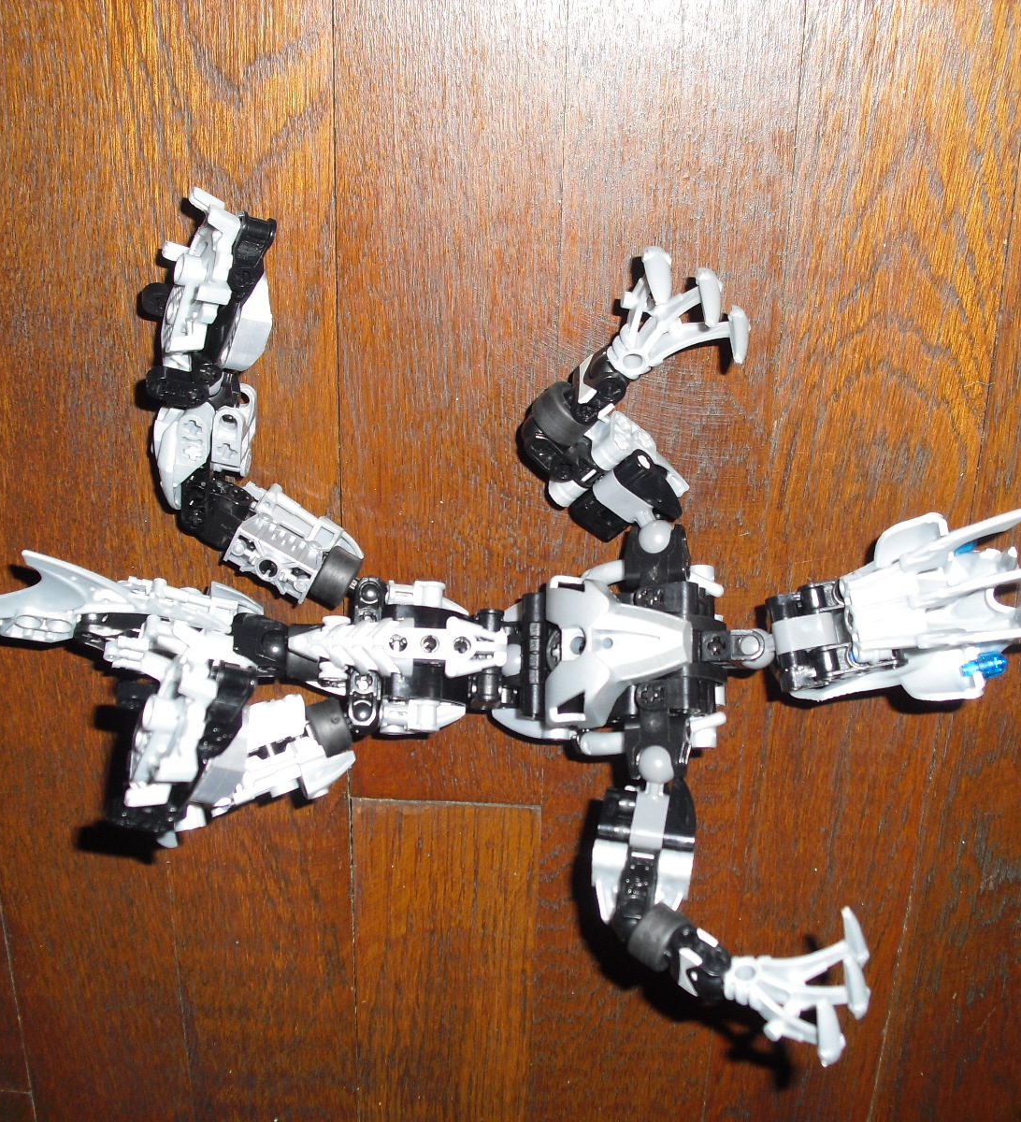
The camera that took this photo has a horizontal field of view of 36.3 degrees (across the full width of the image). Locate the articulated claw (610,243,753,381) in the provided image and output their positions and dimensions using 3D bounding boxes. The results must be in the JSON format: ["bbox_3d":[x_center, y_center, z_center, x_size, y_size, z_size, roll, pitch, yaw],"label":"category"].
[{"bbox_3d":[0.037,-0.054,0.368,0.033,0.017,0.032,35,116,-24],"label":"articulated claw"}]

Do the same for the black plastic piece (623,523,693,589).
[{"bbox_3d":[0.037,-0.001,0.390,0.017,0.013,0.015,2,114,4],"label":"black plastic piece"}]

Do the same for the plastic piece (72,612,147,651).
[{"bbox_3d":[-0.106,0.019,0.414,0.019,0.009,0.009,3,114,7],"label":"plastic piece"}]

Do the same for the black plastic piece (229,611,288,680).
[{"bbox_3d":[-0.066,0.022,0.406,0.015,0.013,0.015,7,114,2],"label":"black plastic piece"}]

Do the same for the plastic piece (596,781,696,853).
[{"bbox_3d":[0.033,0.064,0.386,0.024,0.014,0.017,8,76,2],"label":"plastic piece"}]

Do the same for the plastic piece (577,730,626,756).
[{"bbox_3d":[0.023,0.045,0.388,0.012,0.007,0.006,0,76,0],"label":"plastic piece"}]

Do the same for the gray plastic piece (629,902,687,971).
[{"bbox_3d":[0.037,0.094,0.387,0.009,0.014,0.014,36,90,18],"label":"gray plastic piece"}]

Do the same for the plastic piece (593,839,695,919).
[{"bbox_3d":[0.034,0.081,0.398,0.025,0.015,0.021,7,99,1],"label":"plastic piece"}]

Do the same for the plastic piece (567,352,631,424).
[{"bbox_3d":[0.023,-0.044,0.397,0.015,0.010,0.013,-36,107,18],"label":"plastic piece"}]

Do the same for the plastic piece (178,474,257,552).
[{"bbox_3d":[-0.078,-0.013,0.415,0.018,0.014,0.015,23,114,-6],"label":"plastic piece"}]

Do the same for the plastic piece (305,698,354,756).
[{"bbox_3d":[-0.047,0.044,0.408,0.009,0.014,0.014,-19,90,-14],"label":"plastic piece"}]

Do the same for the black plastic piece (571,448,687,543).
[{"bbox_3d":[0.030,-0.017,0.405,0.017,0.013,0.024,34,112,-10],"label":"black plastic piece"}]

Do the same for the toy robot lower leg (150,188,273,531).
[{"bbox_3d":[-0.076,-0.052,0.396,0.031,0.036,0.083,10,114,-1],"label":"toy robot lower leg"}]

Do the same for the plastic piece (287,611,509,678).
[{"bbox_3d":[-0.028,0.021,0.392,0.054,0.011,0.015,0,76,0],"label":"plastic piece"}]

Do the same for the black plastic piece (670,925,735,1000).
[{"bbox_3d":[0.047,0.099,0.382,0.017,0.013,0.013,36,95,18],"label":"black plastic piece"}]

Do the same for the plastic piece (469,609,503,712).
[{"bbox_3d":[-0.006,0.025,0.397,0.008,0.009,0.025,0,76,0],"label":"plastic piece"}]

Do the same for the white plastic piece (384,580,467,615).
[{"bbox_3d":[-0.022,0.010,0.408,0.021,0.015,0.009,2,99,1],"label":"white plastic piece"}]

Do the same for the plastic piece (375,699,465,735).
[{"bbox_3d":[-0.022,0.040,0.399,0.022,0.011,0.009,0,76,0],"label":"plastic piece"}]

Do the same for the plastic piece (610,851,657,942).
[{"bbox_3d":[0.031,0.084,0.392,0.010,0.012,0.022,10,99,0],"label":"plastic piece"}]

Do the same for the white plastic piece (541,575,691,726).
[{"bbox_3d":[0.025,0.022,0.383,0.036,0.014,0.036,0,76,0],"label":"white plastic piece"}]

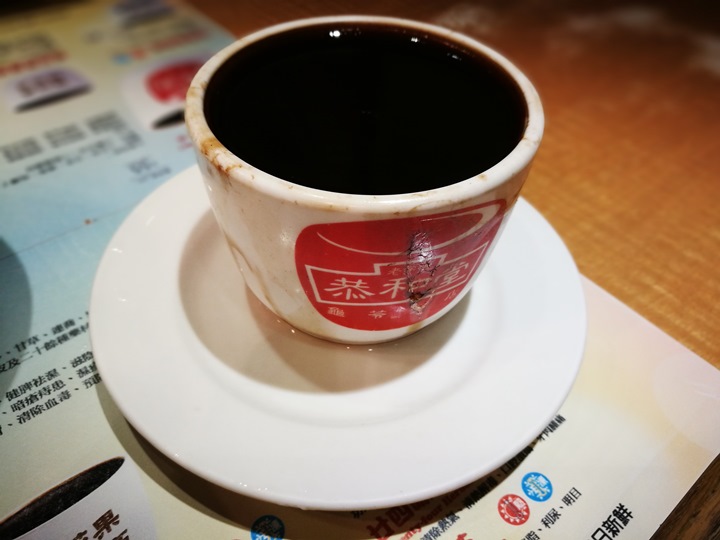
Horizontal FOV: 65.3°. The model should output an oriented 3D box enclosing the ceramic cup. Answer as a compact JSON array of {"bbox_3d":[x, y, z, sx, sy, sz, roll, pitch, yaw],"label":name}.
[{"bbox_3d":[0.001,-0.020,0.167,0.088,0.071,0.088,1,47,-1],"label":"ceramic cup"}]

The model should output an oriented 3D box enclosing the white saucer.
[{"bbox_3d":[-0.006,0.005,0.188,0.151,0.021,0.151,1,47,-1],"label":"white saucer"}]

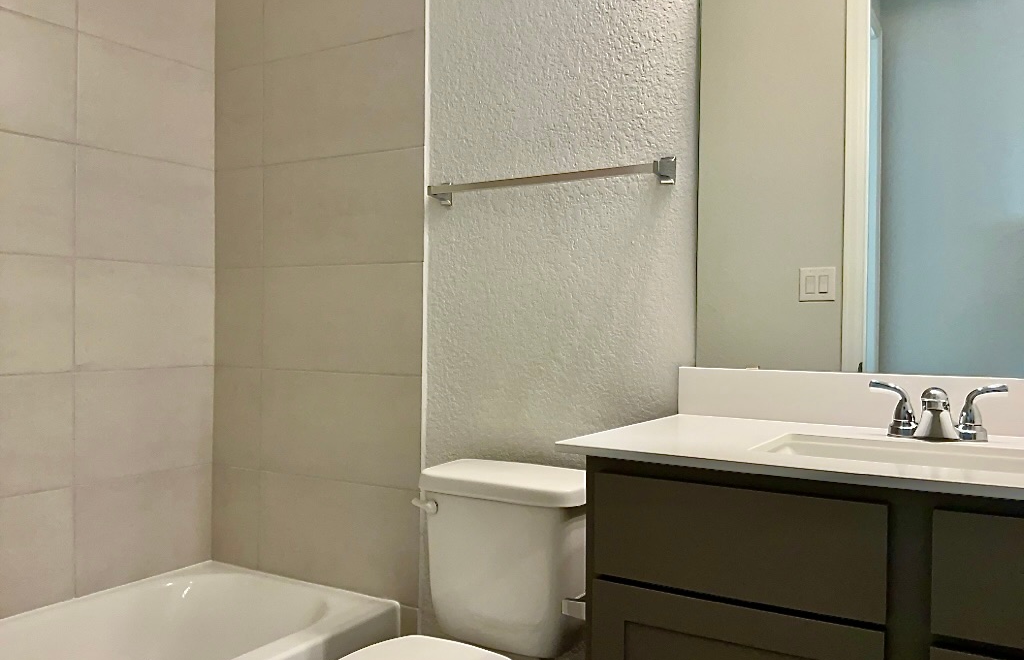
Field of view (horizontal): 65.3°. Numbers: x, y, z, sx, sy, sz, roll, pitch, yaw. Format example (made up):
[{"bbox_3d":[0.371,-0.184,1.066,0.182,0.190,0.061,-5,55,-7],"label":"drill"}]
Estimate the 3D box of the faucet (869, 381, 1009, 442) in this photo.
[{"bbox_3d":[0.732,0.143,1.380,0.213,0.097,0.138,1,1,31],"label":"faucet"}]

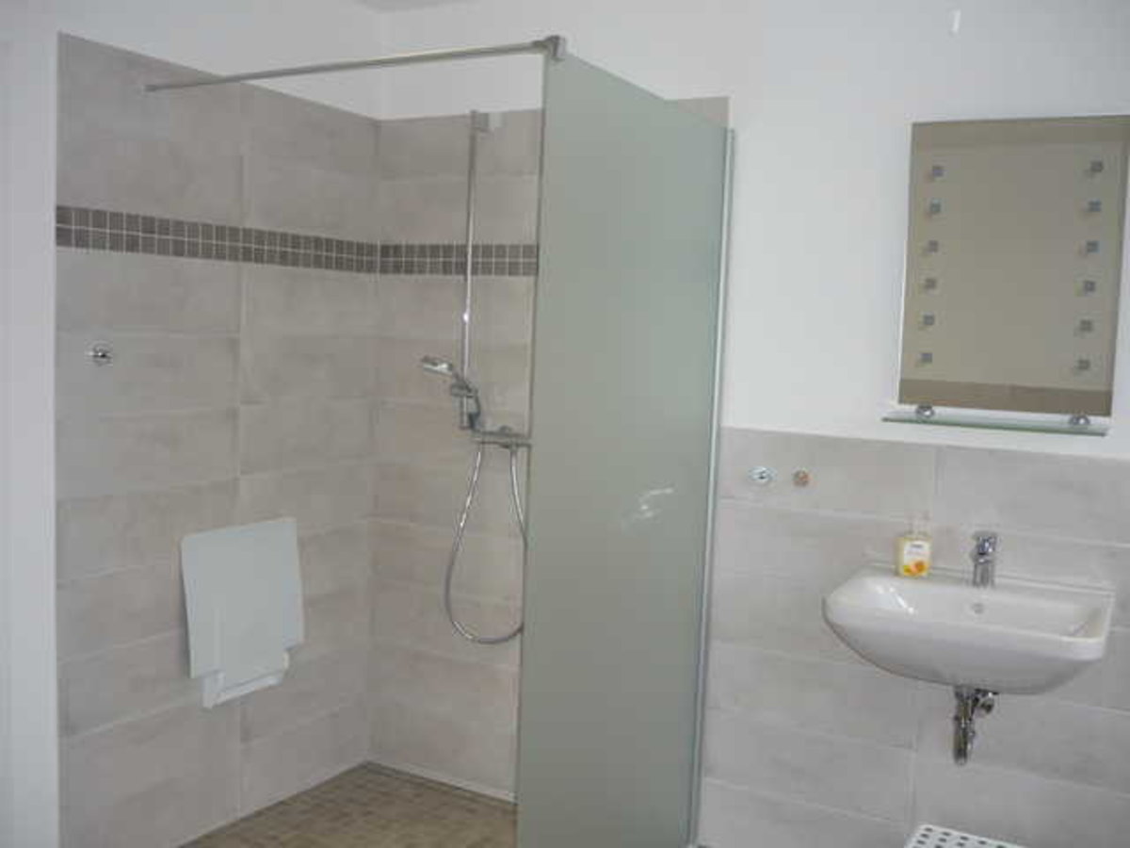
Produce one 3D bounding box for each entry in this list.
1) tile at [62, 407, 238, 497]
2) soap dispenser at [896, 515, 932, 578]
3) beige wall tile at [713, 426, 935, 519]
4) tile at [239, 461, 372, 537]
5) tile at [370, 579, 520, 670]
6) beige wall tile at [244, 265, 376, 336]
[{"bbox_3d":[-1.066,0.068,2.801,0.010,0.198,0.595,5,6,29],"label":"tile"},{"bbox_3d":[0.858,0.304,2.652,0.078,0.155,0.046,1,5,-7],"label":"soap dispenser"},{"bbox_3d":[0.673,0.126,2.857,0.590,0.200,0.012,5,6,29],"label":"beige wall tile"},{"bbox_3d":[-0.792,0.231,3.344,0.012,0.200,0.586,5,6,29],"label":"tile"},{"bbox_3d":[-0.393,0.634,3.491,0.600,0.200,0.012,5,6,29],"label":"tile"},{"bbox_3d":[-0.768,-0.367,3.282,0.010,0.198,0.595,5,6,29],"label":"beige wall tile"}]

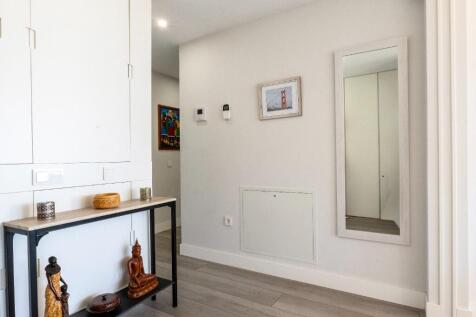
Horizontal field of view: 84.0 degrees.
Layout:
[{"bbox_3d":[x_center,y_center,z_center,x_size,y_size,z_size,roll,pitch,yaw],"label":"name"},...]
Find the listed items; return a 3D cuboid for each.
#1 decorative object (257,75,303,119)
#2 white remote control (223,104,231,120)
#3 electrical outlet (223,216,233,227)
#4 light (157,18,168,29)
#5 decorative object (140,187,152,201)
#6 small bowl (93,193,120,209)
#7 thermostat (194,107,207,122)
[{"bbox_3d":[0.384,-0.536,2.387,0.415,0.340,0.025,-1,0,30],"label":"decorative object"},{"bbox_3d":[-0.110,-0.465,2.671,0.065,0.155,0.030,-1,0,30],"label":"white remote control"},{"bbox_3d":[-0.100,0.638,2.681,0.085,0.087,0.020,-1,0,30],"label":"electrical outlet"},{"bbox_3d":[-0.718,-1.286,2.519,0.100,0.030,0.100,-1,0,30],"label":"light"},{"bbox_3d":[-0.676,0.263,1.943,0.075,0.082,0.075,-1,0,30],"label":"decorative object"},{"bbox_3d":[-0.816,0.266,1.653,0.146,0.080,0.146,-1,0,30],"label":"small bowl"},{"bbox_3d":[-0.400,-0.481,2.840,0.140,0.140,0.030,-1,0,30],"label":"thermostat"}]

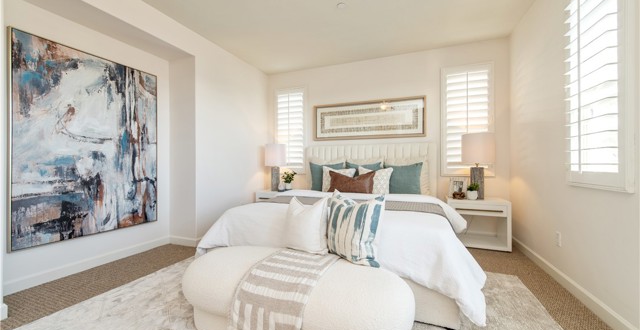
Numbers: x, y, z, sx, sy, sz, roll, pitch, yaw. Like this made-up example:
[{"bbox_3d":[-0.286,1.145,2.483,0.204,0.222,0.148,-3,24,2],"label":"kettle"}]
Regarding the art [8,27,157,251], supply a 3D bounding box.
[{"bbox_3d":[-2.281,-0.206,2.563,0.050,1.820,1.210,0,0,21],"label":"art"}]

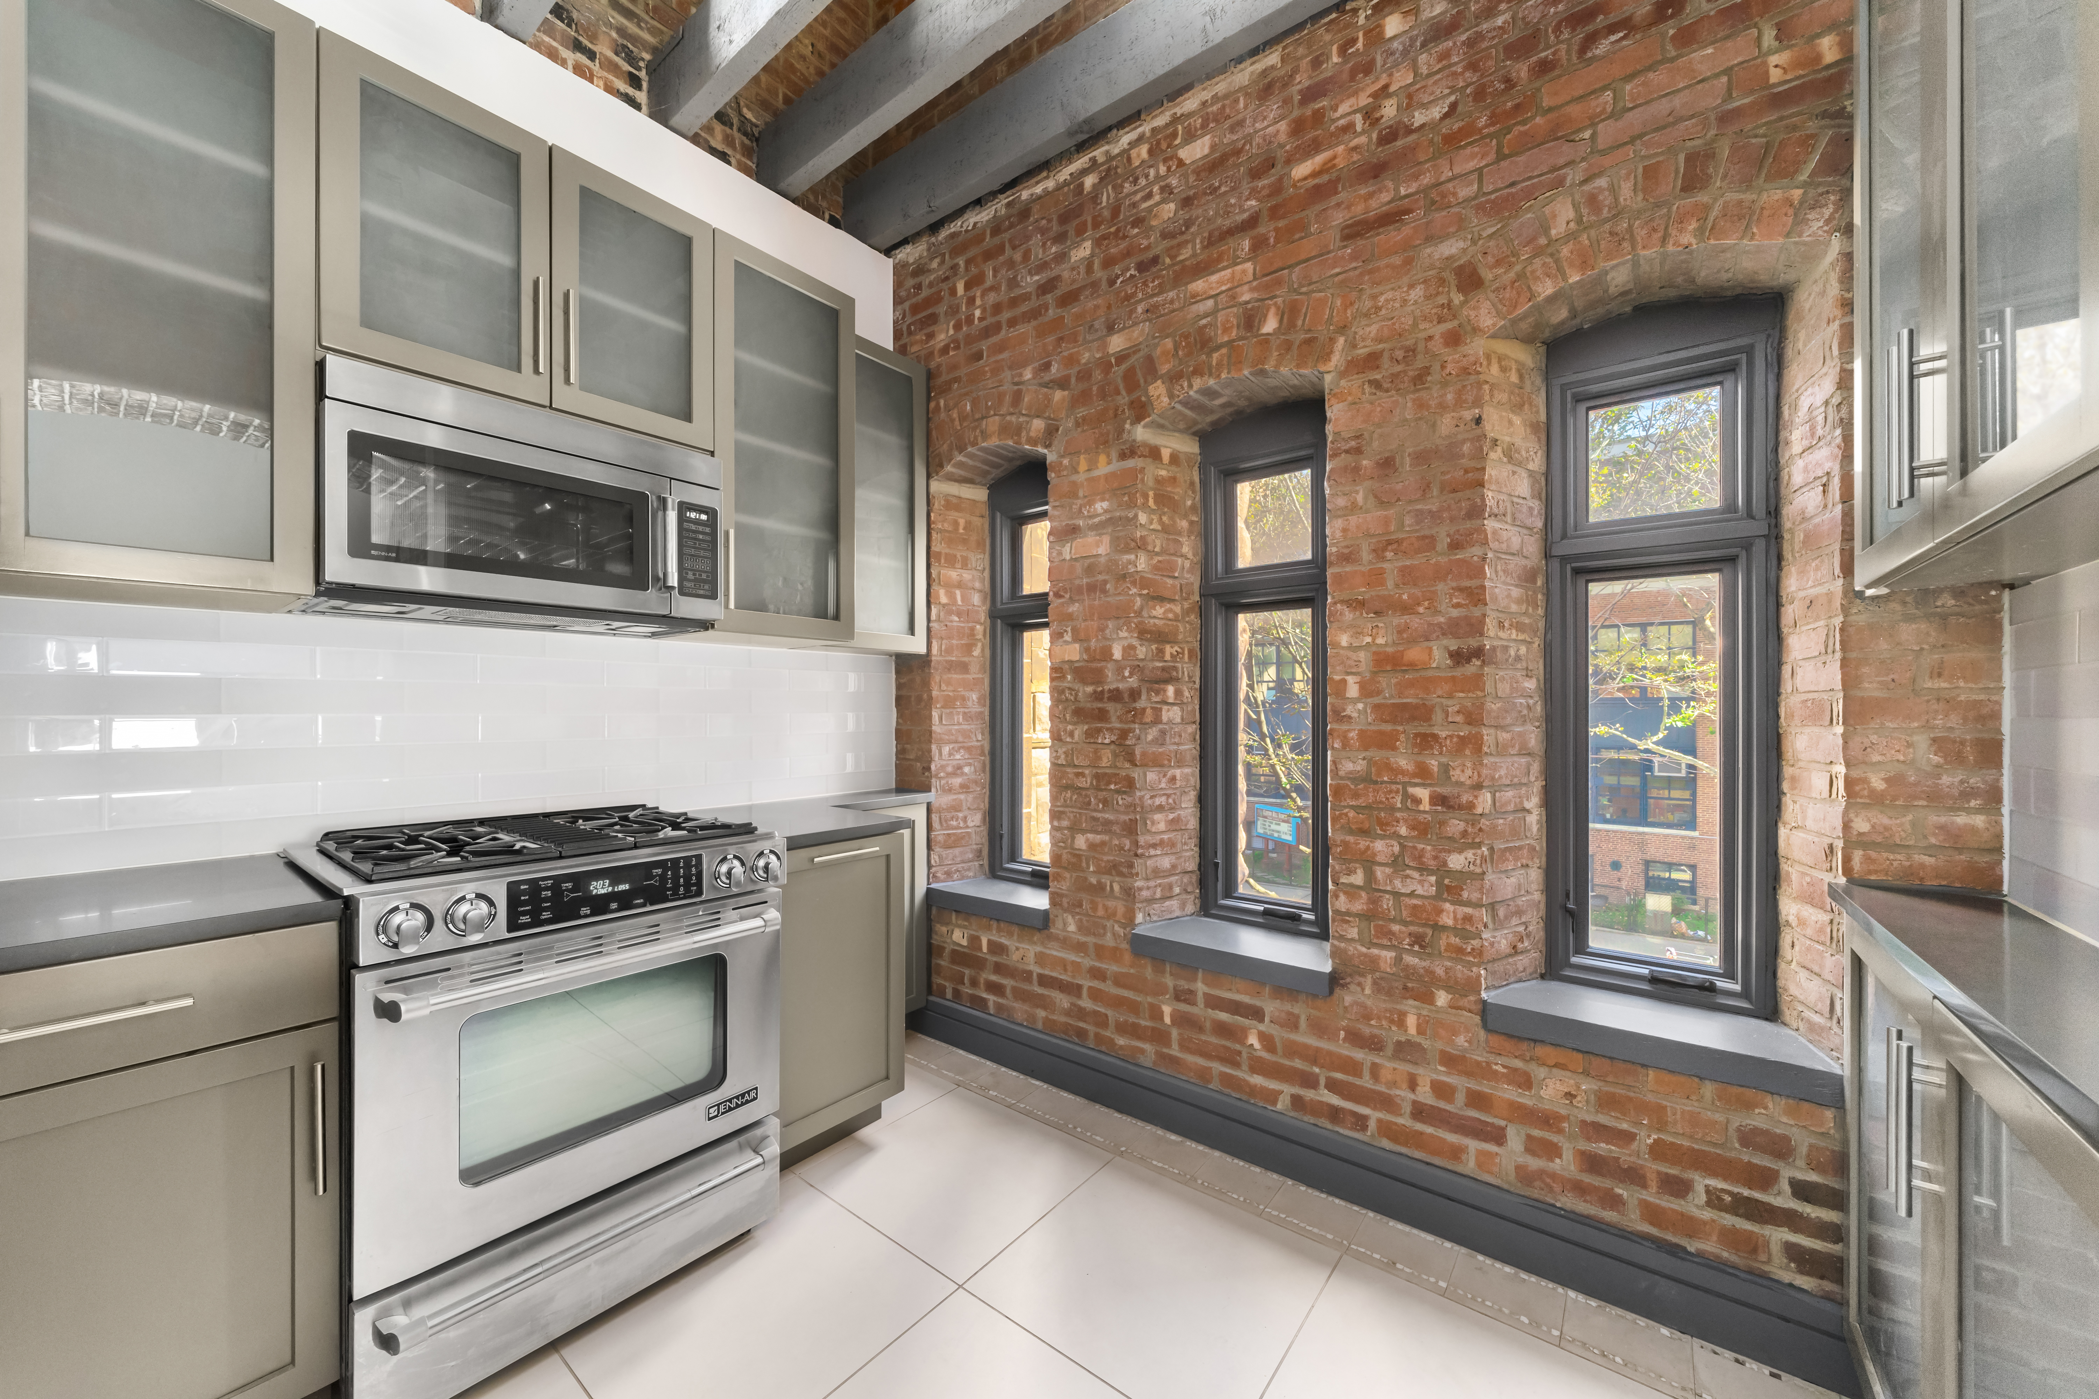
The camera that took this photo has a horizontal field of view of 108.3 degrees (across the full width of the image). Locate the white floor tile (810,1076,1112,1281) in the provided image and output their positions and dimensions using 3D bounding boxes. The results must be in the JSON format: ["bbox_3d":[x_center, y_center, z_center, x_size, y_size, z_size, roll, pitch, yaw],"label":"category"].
[{"bbox_3d":[-0.238,1.269,2.060,0.615,0.010,0.607,-1,-1,39],"label":"white floor tile"}]

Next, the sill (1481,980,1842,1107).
[{"bbox_3d":[1.306,0.716,1.634,0.602,0.063,0.280,-1,-1,39],"label":"sill"}]

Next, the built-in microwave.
[{"bbox_3d":[-1.265,-0.417,1.832,0.435,0.432,0.760,-1,-1,39],"label":"built-in microwave"}]

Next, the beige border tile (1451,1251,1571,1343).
[{"bbox_3d":[0.972,1.264,1.604,0.200,0.010,0.182,-1,-1,39],"label":"beige border tile"}]

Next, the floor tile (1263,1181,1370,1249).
[{"bbox_3d":[0.653,1.268,1.861,0.195,0.010,0.180,-1,-1,39],"label":"floor tile"}]

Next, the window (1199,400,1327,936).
[{"bbox_3d":[0.693,-0.092,2.392,0.417,1.605,0.100,-1,-1,39],"label":"window"}]

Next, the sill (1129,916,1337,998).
[{"bbox_3d":[0.573,0.738,2.232,0.605,0.065,0.290,-1,-1,39],"label":"sill"}]

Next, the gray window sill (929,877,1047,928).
[{"bbox_3d":[-0.149,0.745,2.805,0.595,0.067,0.275,-1,-1,39],"label":"gray window sill"}]

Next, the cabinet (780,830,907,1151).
[{"bbox_3d":[-0.817,0.780,2.257,0.620,0.773,0.472,-1,-1,39],"label":"cabinet"}]

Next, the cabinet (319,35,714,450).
[{"bbox_3d":[-1.288,-0.959,1.847,0.400,0.597,0.760,-1,-1,39],"label":"cabinet"}]

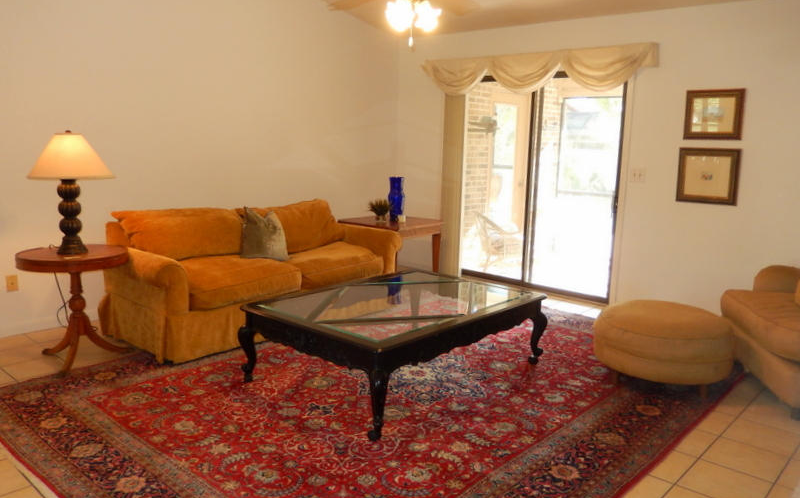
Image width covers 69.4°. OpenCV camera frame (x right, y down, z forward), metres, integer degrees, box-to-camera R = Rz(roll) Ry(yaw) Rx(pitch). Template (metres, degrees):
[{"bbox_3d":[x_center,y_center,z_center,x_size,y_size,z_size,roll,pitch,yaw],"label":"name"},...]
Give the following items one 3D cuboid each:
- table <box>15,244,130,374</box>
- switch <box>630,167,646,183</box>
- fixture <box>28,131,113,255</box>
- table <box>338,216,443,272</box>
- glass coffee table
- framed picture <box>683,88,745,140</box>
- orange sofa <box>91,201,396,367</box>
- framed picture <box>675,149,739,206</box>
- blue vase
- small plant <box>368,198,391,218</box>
[{"bbox_3d":[-1.987,0.356,3.564,0.602,0.671,0.602,10,13,43],"label":"table"},{"bbox_3d":[1.996,-0.615,4.845,0.124,0.121,0.018,10,13,43],"label":"switch"},{"bbox_3d":[-1.986,-0.341,3.486,0.517,0.729,0.517,10,13,43],"label":"fixture"},{"bbox_3d":[-0.084,0.034,5.963,0.755,0.626,0.813,10,13,43],"label":"table"},{"bbox_3d":[-0.014,0.525,3.493,1.077,0.439,1.496,10,13,43],"label":"glass coffee table"},{"bbox_3d":[2.385,-1.020,4.397,0.406,0.370,0.031,10,13,43],"label":"framed picture"},{"bbox_3d":[-1.087,0.111,4.516,0.993,0.890,2.090,10,13,43],"label":"orange sofa"},{"bbox_3d":[2.380,-0.560,4.467,0.435,0.421,0.031,10,13,43],"label":"framed picture"},{"bbox_3d":[-0.043,-0.533,6.079,0.173,0.457,0.173,1,9,0],"label":"blue vase"},{"bbox_3d":[-0.196,-0.432,6.167,0.234,0.225,0.234,1,9,0],"label":"small plant"}]

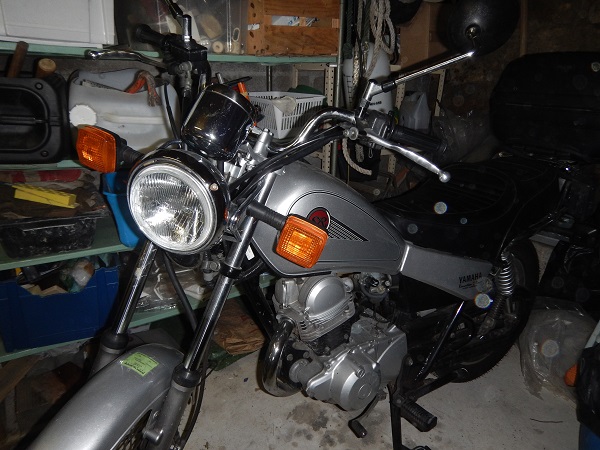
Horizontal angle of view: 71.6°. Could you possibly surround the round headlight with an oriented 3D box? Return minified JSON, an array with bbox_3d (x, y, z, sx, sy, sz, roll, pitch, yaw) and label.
[{"bbox_3d":[-0.191,-0.049,0.709,0.168,0.168,0.118,23,30,9],"label":"round headlight"}]

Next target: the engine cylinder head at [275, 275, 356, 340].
[{"bbox_3d":[0.024,0.184,1.062,0.198,0.168,0.162,-12,23,-29],"label":"engine cylinder head"}]

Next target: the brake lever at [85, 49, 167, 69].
[{"bbox_3d":[-0.365,-0.354,0.885,0.180,0.030,0.045,10,28,-1],"label":"brake lever"}]

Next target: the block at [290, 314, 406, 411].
[{"bbox_3d":[0.107,0.365,1.173,0.376,0.218,0.284,-12,23,-29],"label":"block"}]

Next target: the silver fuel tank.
[{"bbox_3d":[0.034,-0.014,1.005,0.421,0.274,0.254,-12,23,-29],"label":"silver fuel tank"}]

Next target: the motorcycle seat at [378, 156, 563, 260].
[{"bbox_3d":[0.481,-0.043,1.282,0.705,0.254,0.264,-12,23,-29],"label":"motorcycle seat"}]

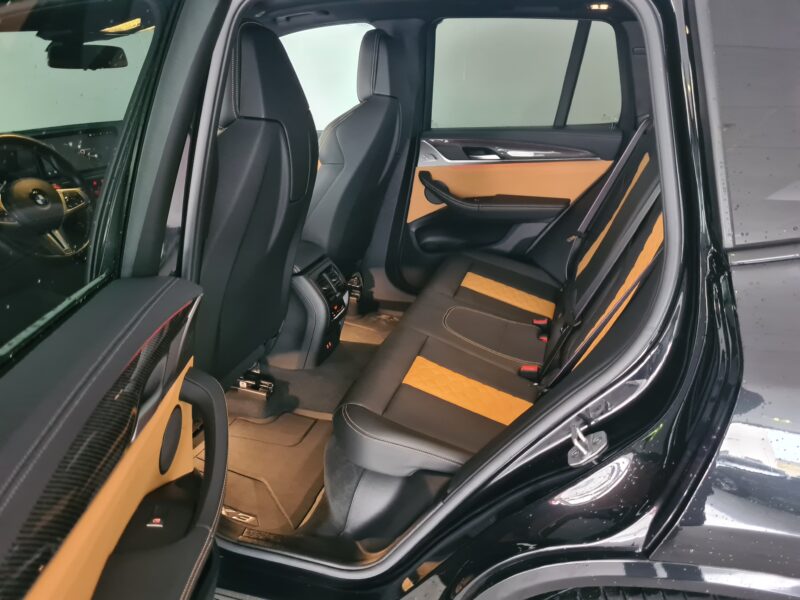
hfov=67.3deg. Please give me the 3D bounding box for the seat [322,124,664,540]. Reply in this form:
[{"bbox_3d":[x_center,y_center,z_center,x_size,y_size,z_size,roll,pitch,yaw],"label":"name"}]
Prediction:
[{"bbox_3d":[0.416,-0.033,1.789,0.910,1.000,1.320,7,24,17],"label":"seat"}]

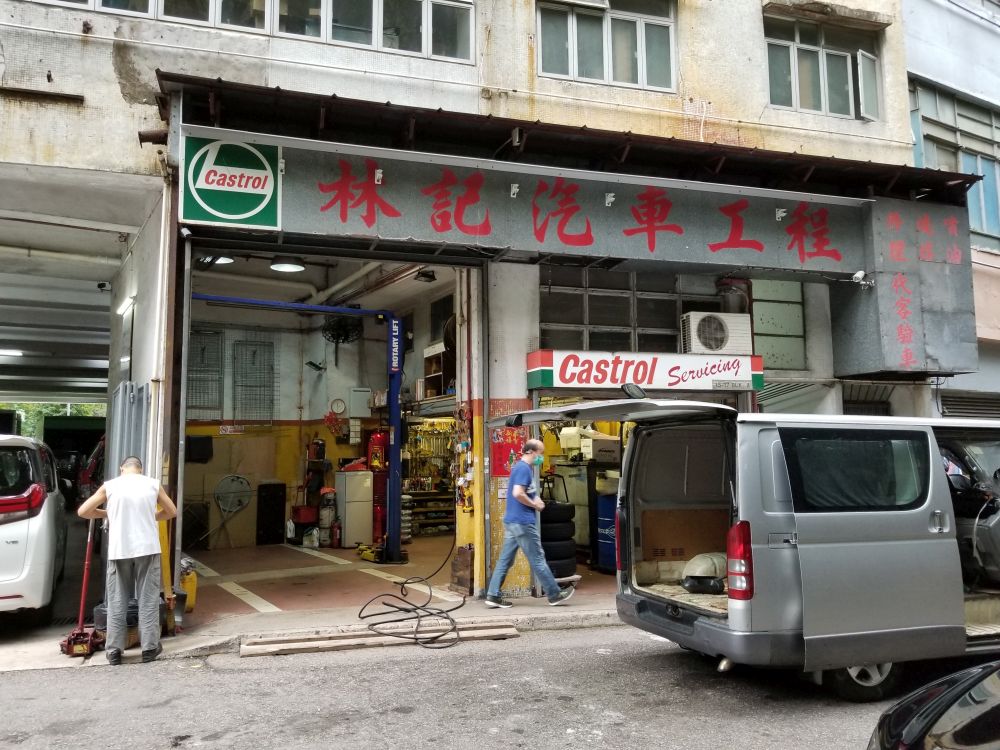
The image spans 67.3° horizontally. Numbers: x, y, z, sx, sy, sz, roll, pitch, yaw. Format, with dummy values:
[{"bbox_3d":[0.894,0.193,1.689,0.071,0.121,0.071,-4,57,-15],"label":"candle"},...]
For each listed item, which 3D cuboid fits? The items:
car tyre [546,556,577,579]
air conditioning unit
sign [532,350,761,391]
[{"bbox_3d":[0.606,2.285,8.906,0.640,0.214,0.640,-1,-6,0],"label":"car tyre"},{"bbox_3d":[2.605,-0.462,9.059,0.826,0.520,0.258,1,-6,-17],"label":"air conditioning unit"},{"bbox_3d":[1.708,-0.014,8.664,2.783,0.408,0.432,1,-6,-17],"label":"sign"}]

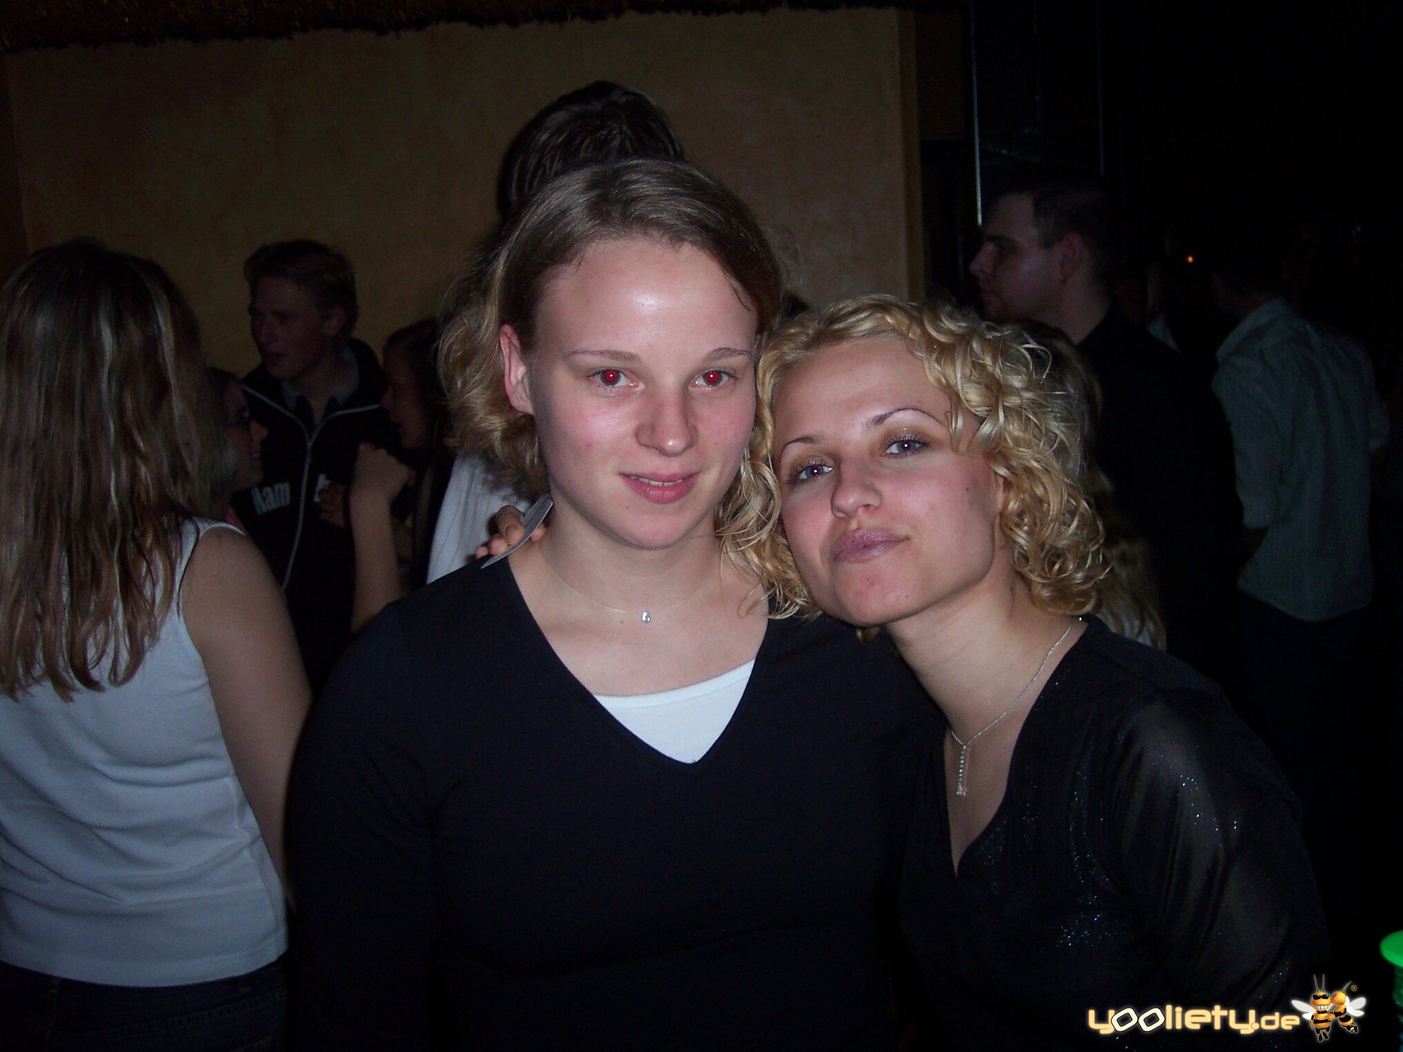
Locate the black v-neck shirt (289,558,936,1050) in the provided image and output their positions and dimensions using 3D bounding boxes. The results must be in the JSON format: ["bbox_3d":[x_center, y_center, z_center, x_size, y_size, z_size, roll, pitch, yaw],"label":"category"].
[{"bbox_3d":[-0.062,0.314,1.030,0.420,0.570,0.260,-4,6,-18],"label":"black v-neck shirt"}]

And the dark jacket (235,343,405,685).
[{"bbox_3d":[-0.703,0.017,2.780,0.480,0.700,0.300,-2,6,5],"label":"dark jacket"}]

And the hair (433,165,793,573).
[{"bbox_3d":[-0.060,-0.105,0.985,0.205,0.260,0.220,-4,6,-14],"label":"hair"}]

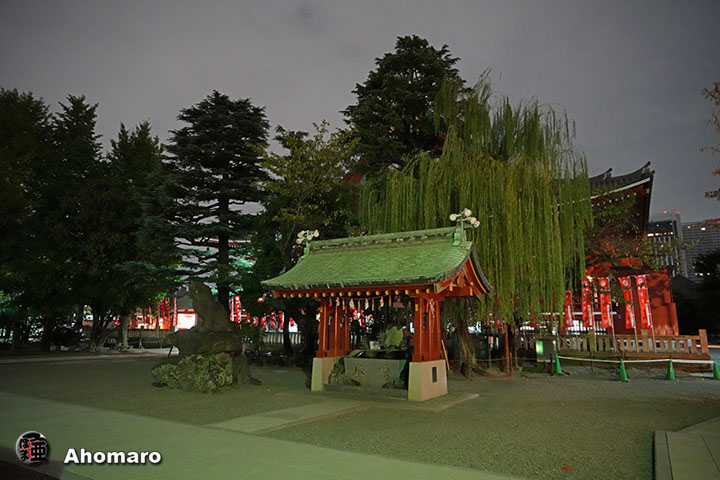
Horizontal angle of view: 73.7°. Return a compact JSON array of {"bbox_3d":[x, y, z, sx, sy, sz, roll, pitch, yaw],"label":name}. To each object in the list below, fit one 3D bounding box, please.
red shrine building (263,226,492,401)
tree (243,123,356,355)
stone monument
[{"bbox_3d":[0.576,1.857,12.513,4.850,4.080,3.900,-5,-12,29],"label":"red shrine building"},{"bbox_3d":[-3.358,-0.341,26.211,6.600,12.860,6.200,2,-11,-7],"label":"tree"},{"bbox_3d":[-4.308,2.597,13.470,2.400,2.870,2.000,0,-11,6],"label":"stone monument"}]

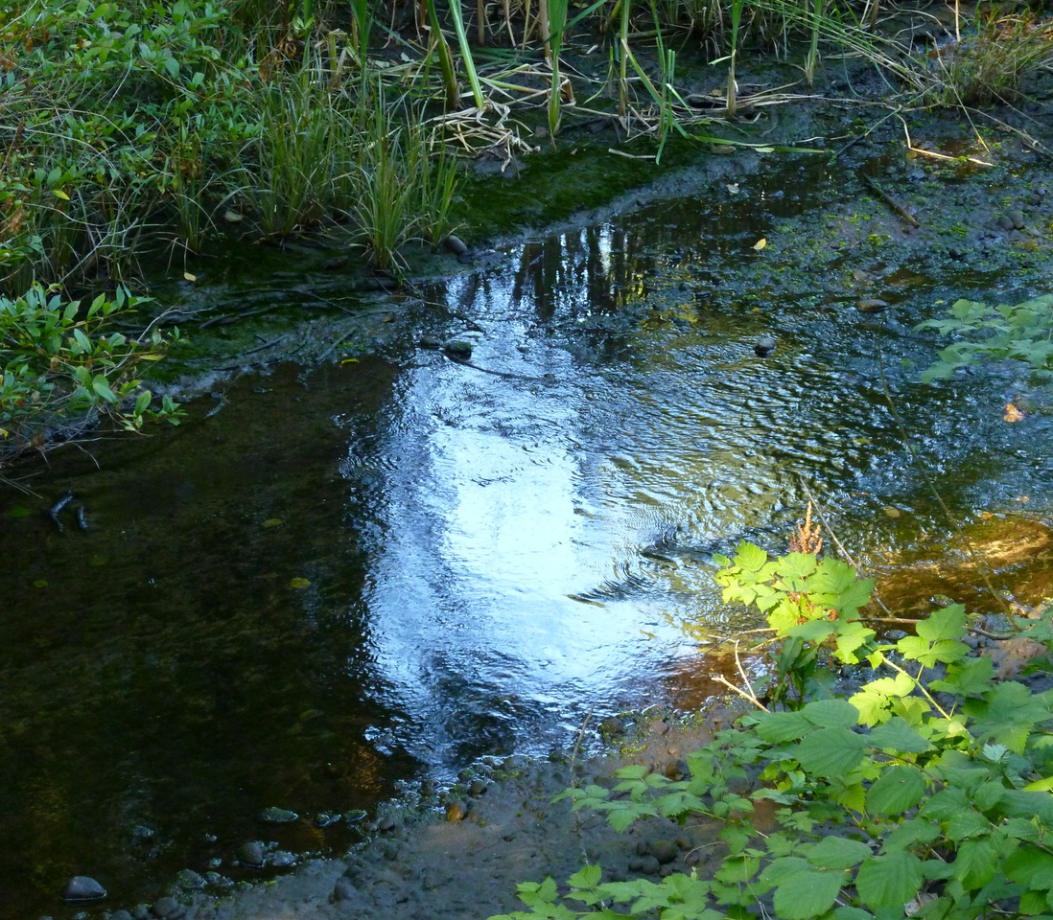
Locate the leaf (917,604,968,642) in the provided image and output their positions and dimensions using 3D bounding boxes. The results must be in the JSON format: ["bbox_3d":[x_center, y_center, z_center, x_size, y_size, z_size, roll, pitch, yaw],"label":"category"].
[{"bbox_3d":[0.554,0.218,4.965,0.062,0.018,0.072,20,51,24],"label":"leaf"}]

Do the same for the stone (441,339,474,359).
[{"bbox_3d":[-0.134,-0.209,7.164,0.058,0.034,0.044,0,25,0],"label":"stone"}]

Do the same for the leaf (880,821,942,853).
[{"bbox_3d":[0.464,0.455,4.500,0.084,0.018,0.055,-19,43,-19],"label":"leaf"}]

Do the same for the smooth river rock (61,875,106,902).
[{"bbox_3d":[-0.639,0.623,5.380,0.064,0.034,0.048,0,25,0],"label":"smooth river rock"}]

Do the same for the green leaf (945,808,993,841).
[{"bbox_3d":[0.540,0.446,4.546,0.060,0.018,0.052,-6,34,6],"label":"green leaf"}]

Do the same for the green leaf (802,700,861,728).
[{"bbox_3d":[0.376,0.315,4.600,0.072,0.016,0.050,16,40,22],"label":"green leaf"}]

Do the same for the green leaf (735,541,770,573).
[{"bbox_3d":[0.306,0.132,5.039,0.048,0.018,0.059,-9,47,-5],"label":"green leaf"}]

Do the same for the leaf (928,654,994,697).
[{"bbox_3d":[0.585,0.290,5.000,0.085,0.025,0.081,19,45,24],"label":"leaf"}]

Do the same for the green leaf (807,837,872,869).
[{"bbox_3d":[0.379,0.475,4.509,0.079,0.018,0.064,-2,31,2],"label":"green leaf"}]

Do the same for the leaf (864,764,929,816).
[{"bbox_3d":[0.458,0.410,4.609,0.083,0.018,0.068,-42,50,-19],"label":"leaf"}]

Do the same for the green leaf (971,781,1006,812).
[{"bbox_3d":[0.571,0.415,4.596,0.039,0.018,0.048,21,55,28],"label":"green leaf"}]

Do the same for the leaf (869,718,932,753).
[{"bbox_3d":[0.468,0.345,4.664,0.080,0.018,0.071,0,33,-2],"label":"leaf"}]

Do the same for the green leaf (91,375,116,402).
[{"bbox_3d":[-0.738,-0.126,6.500,0.030,0.014,0.066,-31,62,-23],"label":"green leaf"}]

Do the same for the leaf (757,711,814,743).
[{"bbox_3d":[0.326,0.335,4.677,0.073,0.018,0.059,6,36,20],"label":"leaf"}]

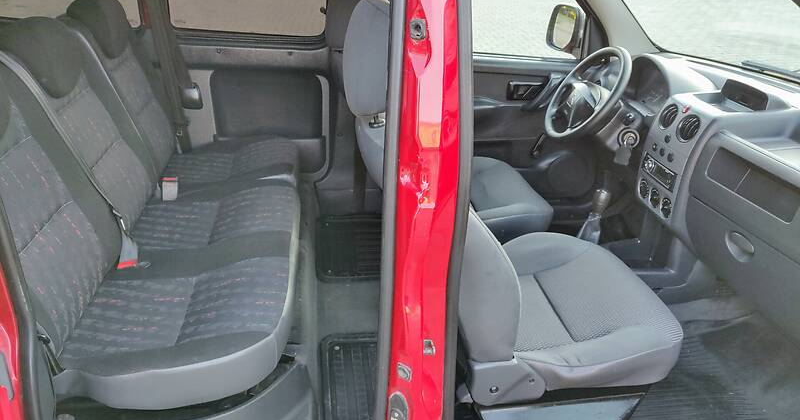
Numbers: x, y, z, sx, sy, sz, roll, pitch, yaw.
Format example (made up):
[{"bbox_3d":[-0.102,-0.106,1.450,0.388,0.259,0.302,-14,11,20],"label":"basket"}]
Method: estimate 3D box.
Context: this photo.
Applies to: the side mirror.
[{"bbox_3d":[0.750,-0.804,2.555,0.122,0.219,0.194,-6,28,-19],"label":"side mirror"}]

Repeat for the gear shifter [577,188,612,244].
[{"bbox_3d":[0.649,0.039,1.931,0.107,0.230,0.092,0,26,-8],"label":"gear shifter"}]

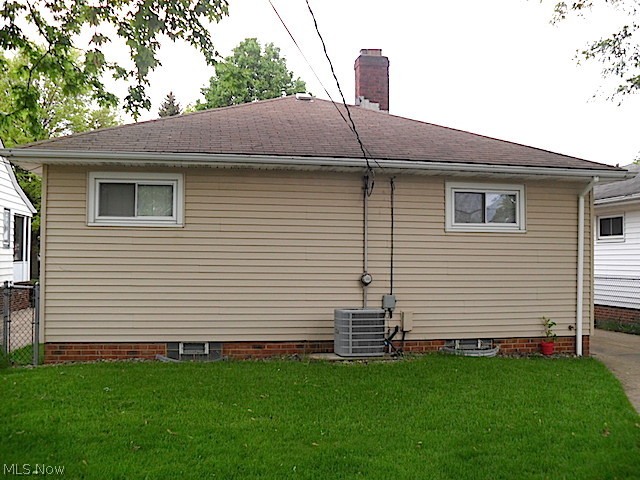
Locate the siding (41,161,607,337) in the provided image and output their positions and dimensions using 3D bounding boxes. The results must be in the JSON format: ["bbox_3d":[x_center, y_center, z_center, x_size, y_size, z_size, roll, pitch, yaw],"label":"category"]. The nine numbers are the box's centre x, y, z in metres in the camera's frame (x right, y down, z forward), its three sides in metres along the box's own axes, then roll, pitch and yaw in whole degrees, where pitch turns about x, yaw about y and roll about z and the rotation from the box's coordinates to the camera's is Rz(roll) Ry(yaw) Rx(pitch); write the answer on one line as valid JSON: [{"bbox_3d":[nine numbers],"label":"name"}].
[{"bbox_3d":[0.252,0.249,9.644,8.284,2.427,0.176,1,-2,-10],"label":"siding"}]

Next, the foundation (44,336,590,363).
[{"bbox_3d":[0.238,1.612,9.649,8.150,0.300,0.216,1,-2,-10],"label":"foundation"}]

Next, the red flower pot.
[{"bbox_3d":[3.510,1.677,9.967,0.208,0.191,0.208,1,-2,0],"label":"red flower pot"}]

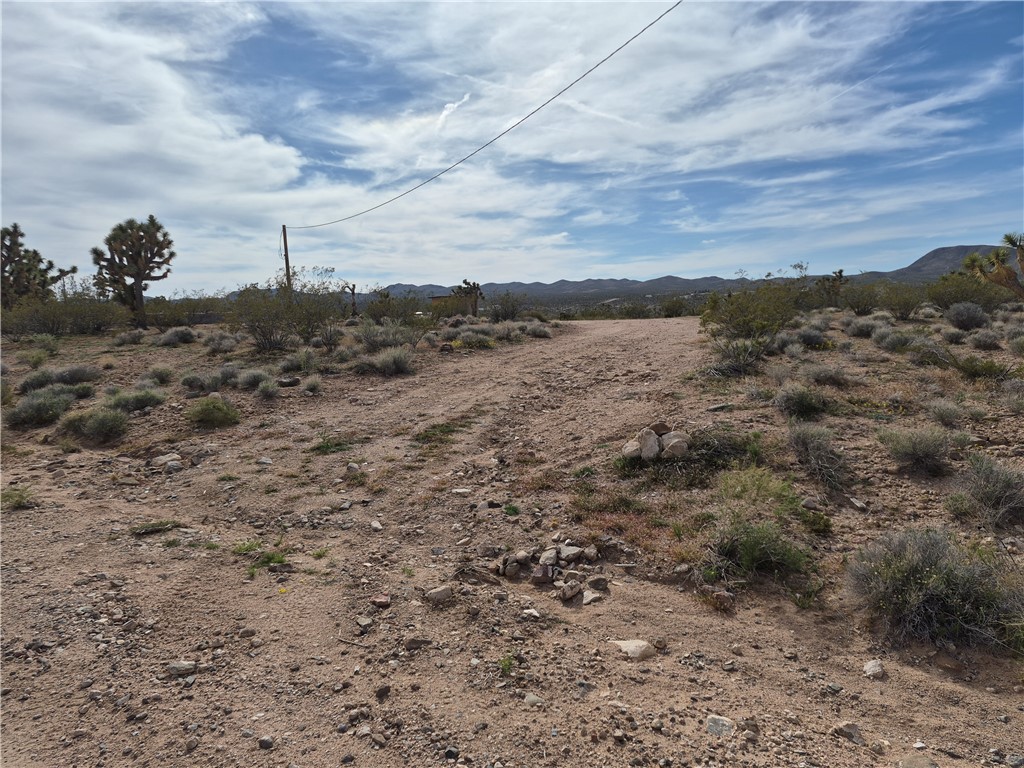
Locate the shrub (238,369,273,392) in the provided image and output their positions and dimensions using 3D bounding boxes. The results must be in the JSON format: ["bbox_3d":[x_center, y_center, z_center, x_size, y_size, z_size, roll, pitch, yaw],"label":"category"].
[{"bbox_3d":[-4.147,-0.073,11.000,0.532,0.327,0.505,-4,8,-21],"label":"shrub"}]

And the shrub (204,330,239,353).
[{"bbox_3d":[-7.840,-1.116,18.300,0.939,0.598,0.845,0,7,0],"label":"shrub"}]

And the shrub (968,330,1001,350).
[{"bbox_3d":[11.944,-1.100,17.200,0.809,0.485,0.744,-1,8,0],"label":"shrub"}]

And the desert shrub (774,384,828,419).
[{"bbox_3d":[3.423,0.220,8.100,0.624,0.384,0.592,0,7,0],"label":"desert shrub"}]

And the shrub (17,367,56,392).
[{"bbox_3d":[-7.827,-0.058,11.200,0.599,0.363,0.509,-6,10,-35],"label":"shrub"}]

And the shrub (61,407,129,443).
[{"bbox_3d":[-4.663,0.452,7.600,0.760,0.370,0.699,-1,8,0],"label":"shrub"}]

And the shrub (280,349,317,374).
[{"bbox_3d":[-4.236,-0.446,13.500,0.693,0.475,0.624,0,7,0],"label":"shrub"}]

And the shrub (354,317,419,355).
[{"bbox_3d":[-3.099,-1.173,16.800,1.580,0.889,1.264,-1,8,0],"label":"shrub"}]

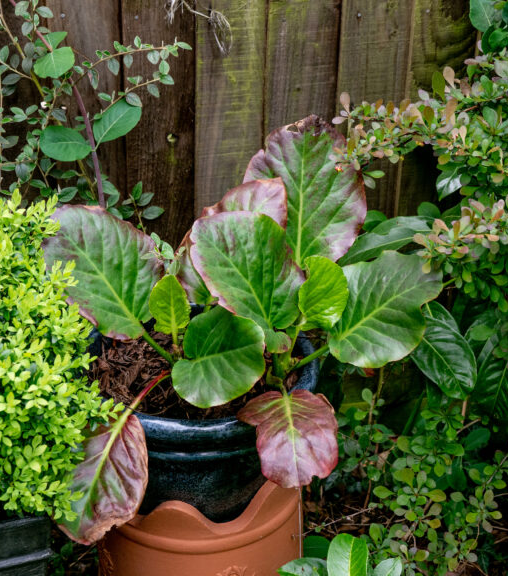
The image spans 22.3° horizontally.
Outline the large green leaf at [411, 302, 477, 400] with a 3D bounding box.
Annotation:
[{"bbox_3d":[0.280,0.094,1.900,0.095,0.140,0.060,1,25,0],"label":"large green leaf"}]

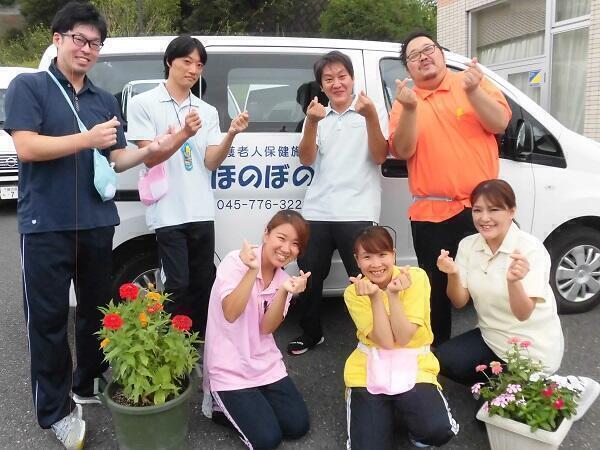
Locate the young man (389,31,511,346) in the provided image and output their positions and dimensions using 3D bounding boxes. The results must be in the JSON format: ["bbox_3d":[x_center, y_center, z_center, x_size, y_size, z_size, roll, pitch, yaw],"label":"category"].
[{"bbox_3d":[0.758,-0.109,2.163,0.600,1.700,0.520,2,7,22],"label":"young man"}]

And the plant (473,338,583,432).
[{"bbox_3d":[0.741,0.518,1.368,0.310,0.260,0.330,2,7,26],"label":"plant"}]

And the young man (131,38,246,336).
[{"bbox_3d":[-0.571,-0.062,2.095,0.540,1.670,0.450,-4,7,-25],"label":"young man"}]

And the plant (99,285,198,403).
[{"bbox_3d":[-0.511,0.395,1.422,0.330,0.370,0.310,-3,7,-17],"label":"plant"}]

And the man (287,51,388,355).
[{"bbox_3d":[0.194,-0.076,2.206,0.500,1.640,0.420,0,6,3],"label":"man"}]

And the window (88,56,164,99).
[{"bbox_3d":[-0.917,-0.719,2.292,0.680,0.420,0.070,-2,7,-10],"label":"window"}]

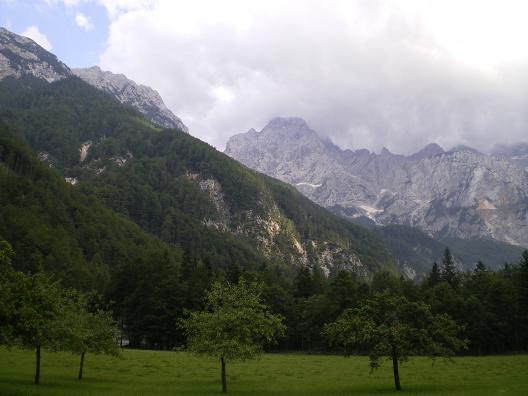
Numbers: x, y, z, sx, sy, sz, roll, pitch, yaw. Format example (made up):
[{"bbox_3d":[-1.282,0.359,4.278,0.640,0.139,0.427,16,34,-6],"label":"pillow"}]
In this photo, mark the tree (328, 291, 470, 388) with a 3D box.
[{"bbox_3d":[5.708,6.161,25.056,6.040,4.070,5.440,0,-15,0],"label":"tree"}]

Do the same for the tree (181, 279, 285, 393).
[{"bbox_3d":[-1.356,5.833,24.831,4.390,4.710,4.210,0,-15,0],"label":"tree"}]

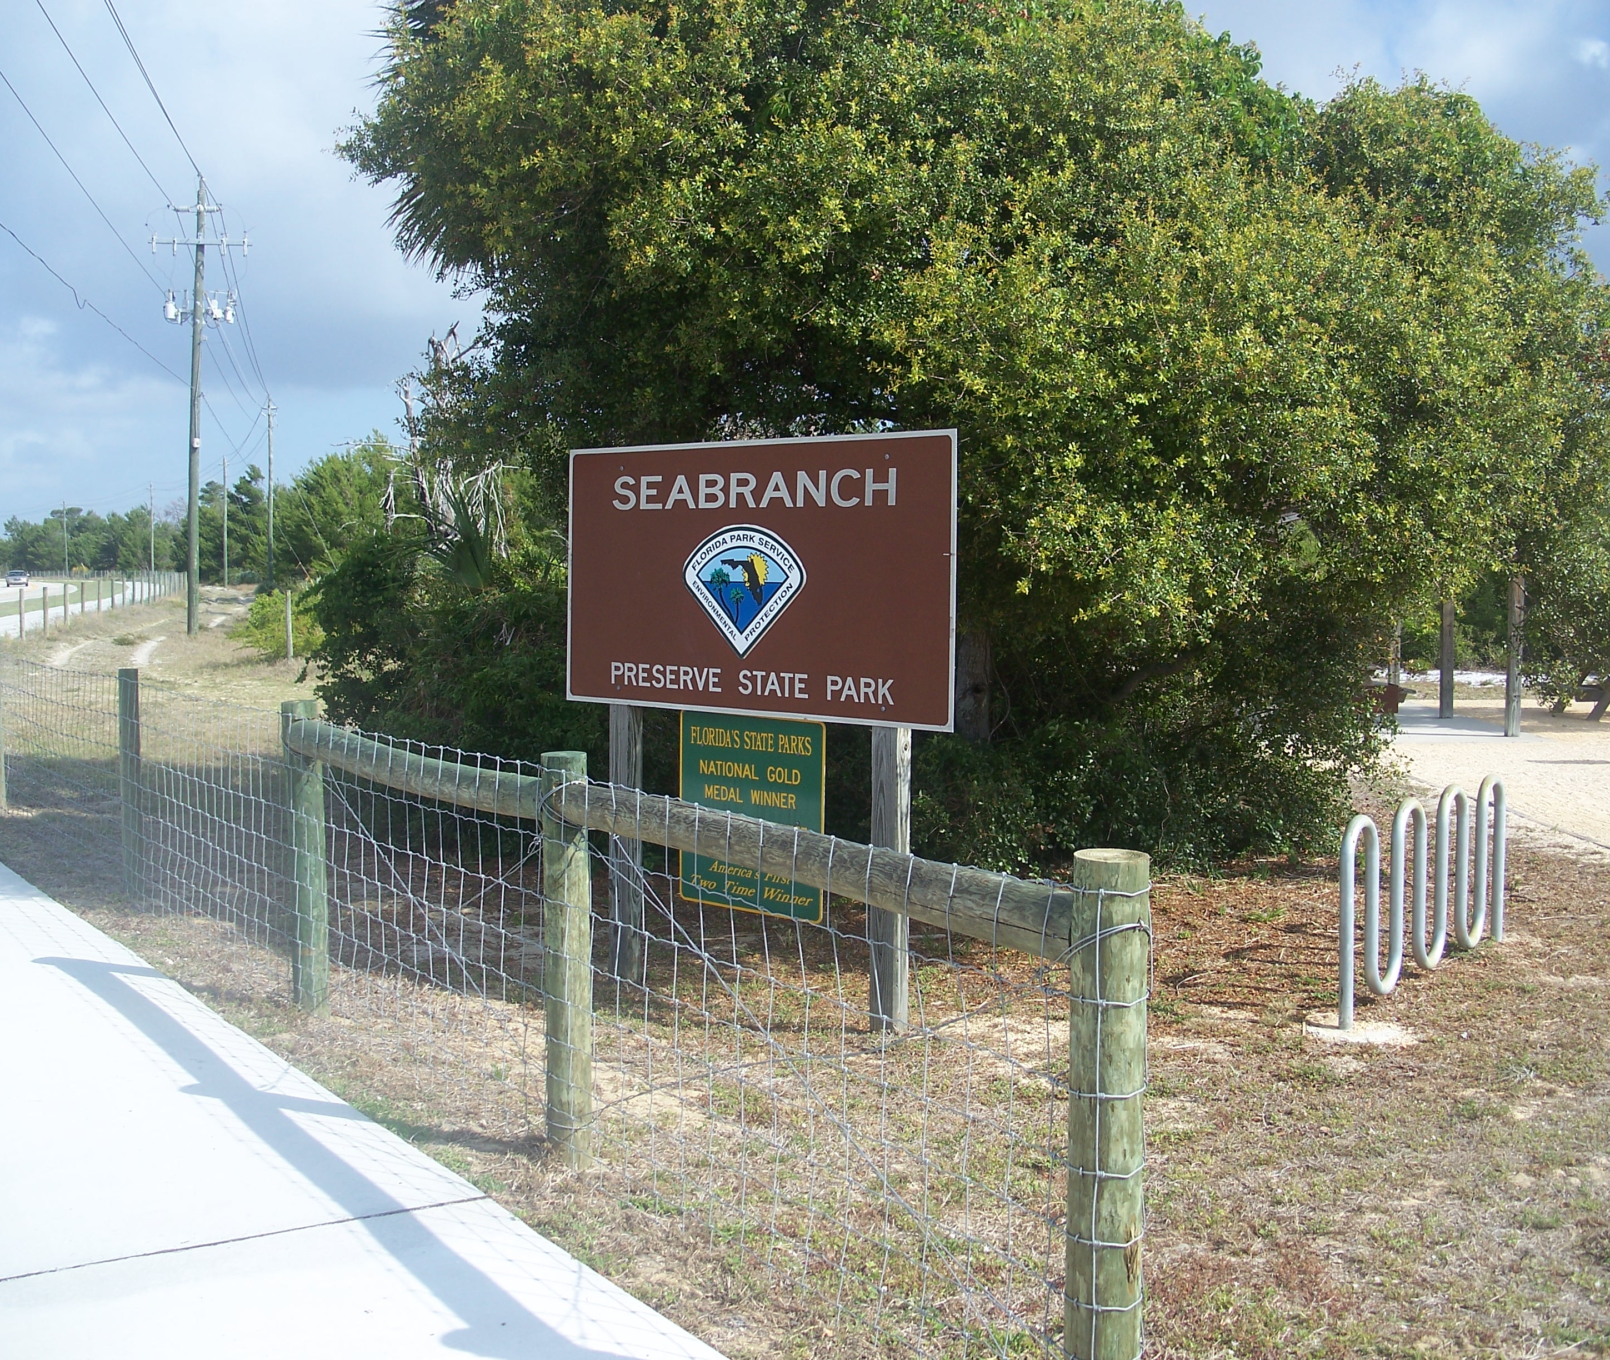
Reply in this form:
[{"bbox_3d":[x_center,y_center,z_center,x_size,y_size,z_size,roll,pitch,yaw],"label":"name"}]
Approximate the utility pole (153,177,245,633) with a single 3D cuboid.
[{"bbox_3d":[-15.370,-6.964,48.986,2.450,11.500,0.800,1,3,-9],"label":"utility pole"}]

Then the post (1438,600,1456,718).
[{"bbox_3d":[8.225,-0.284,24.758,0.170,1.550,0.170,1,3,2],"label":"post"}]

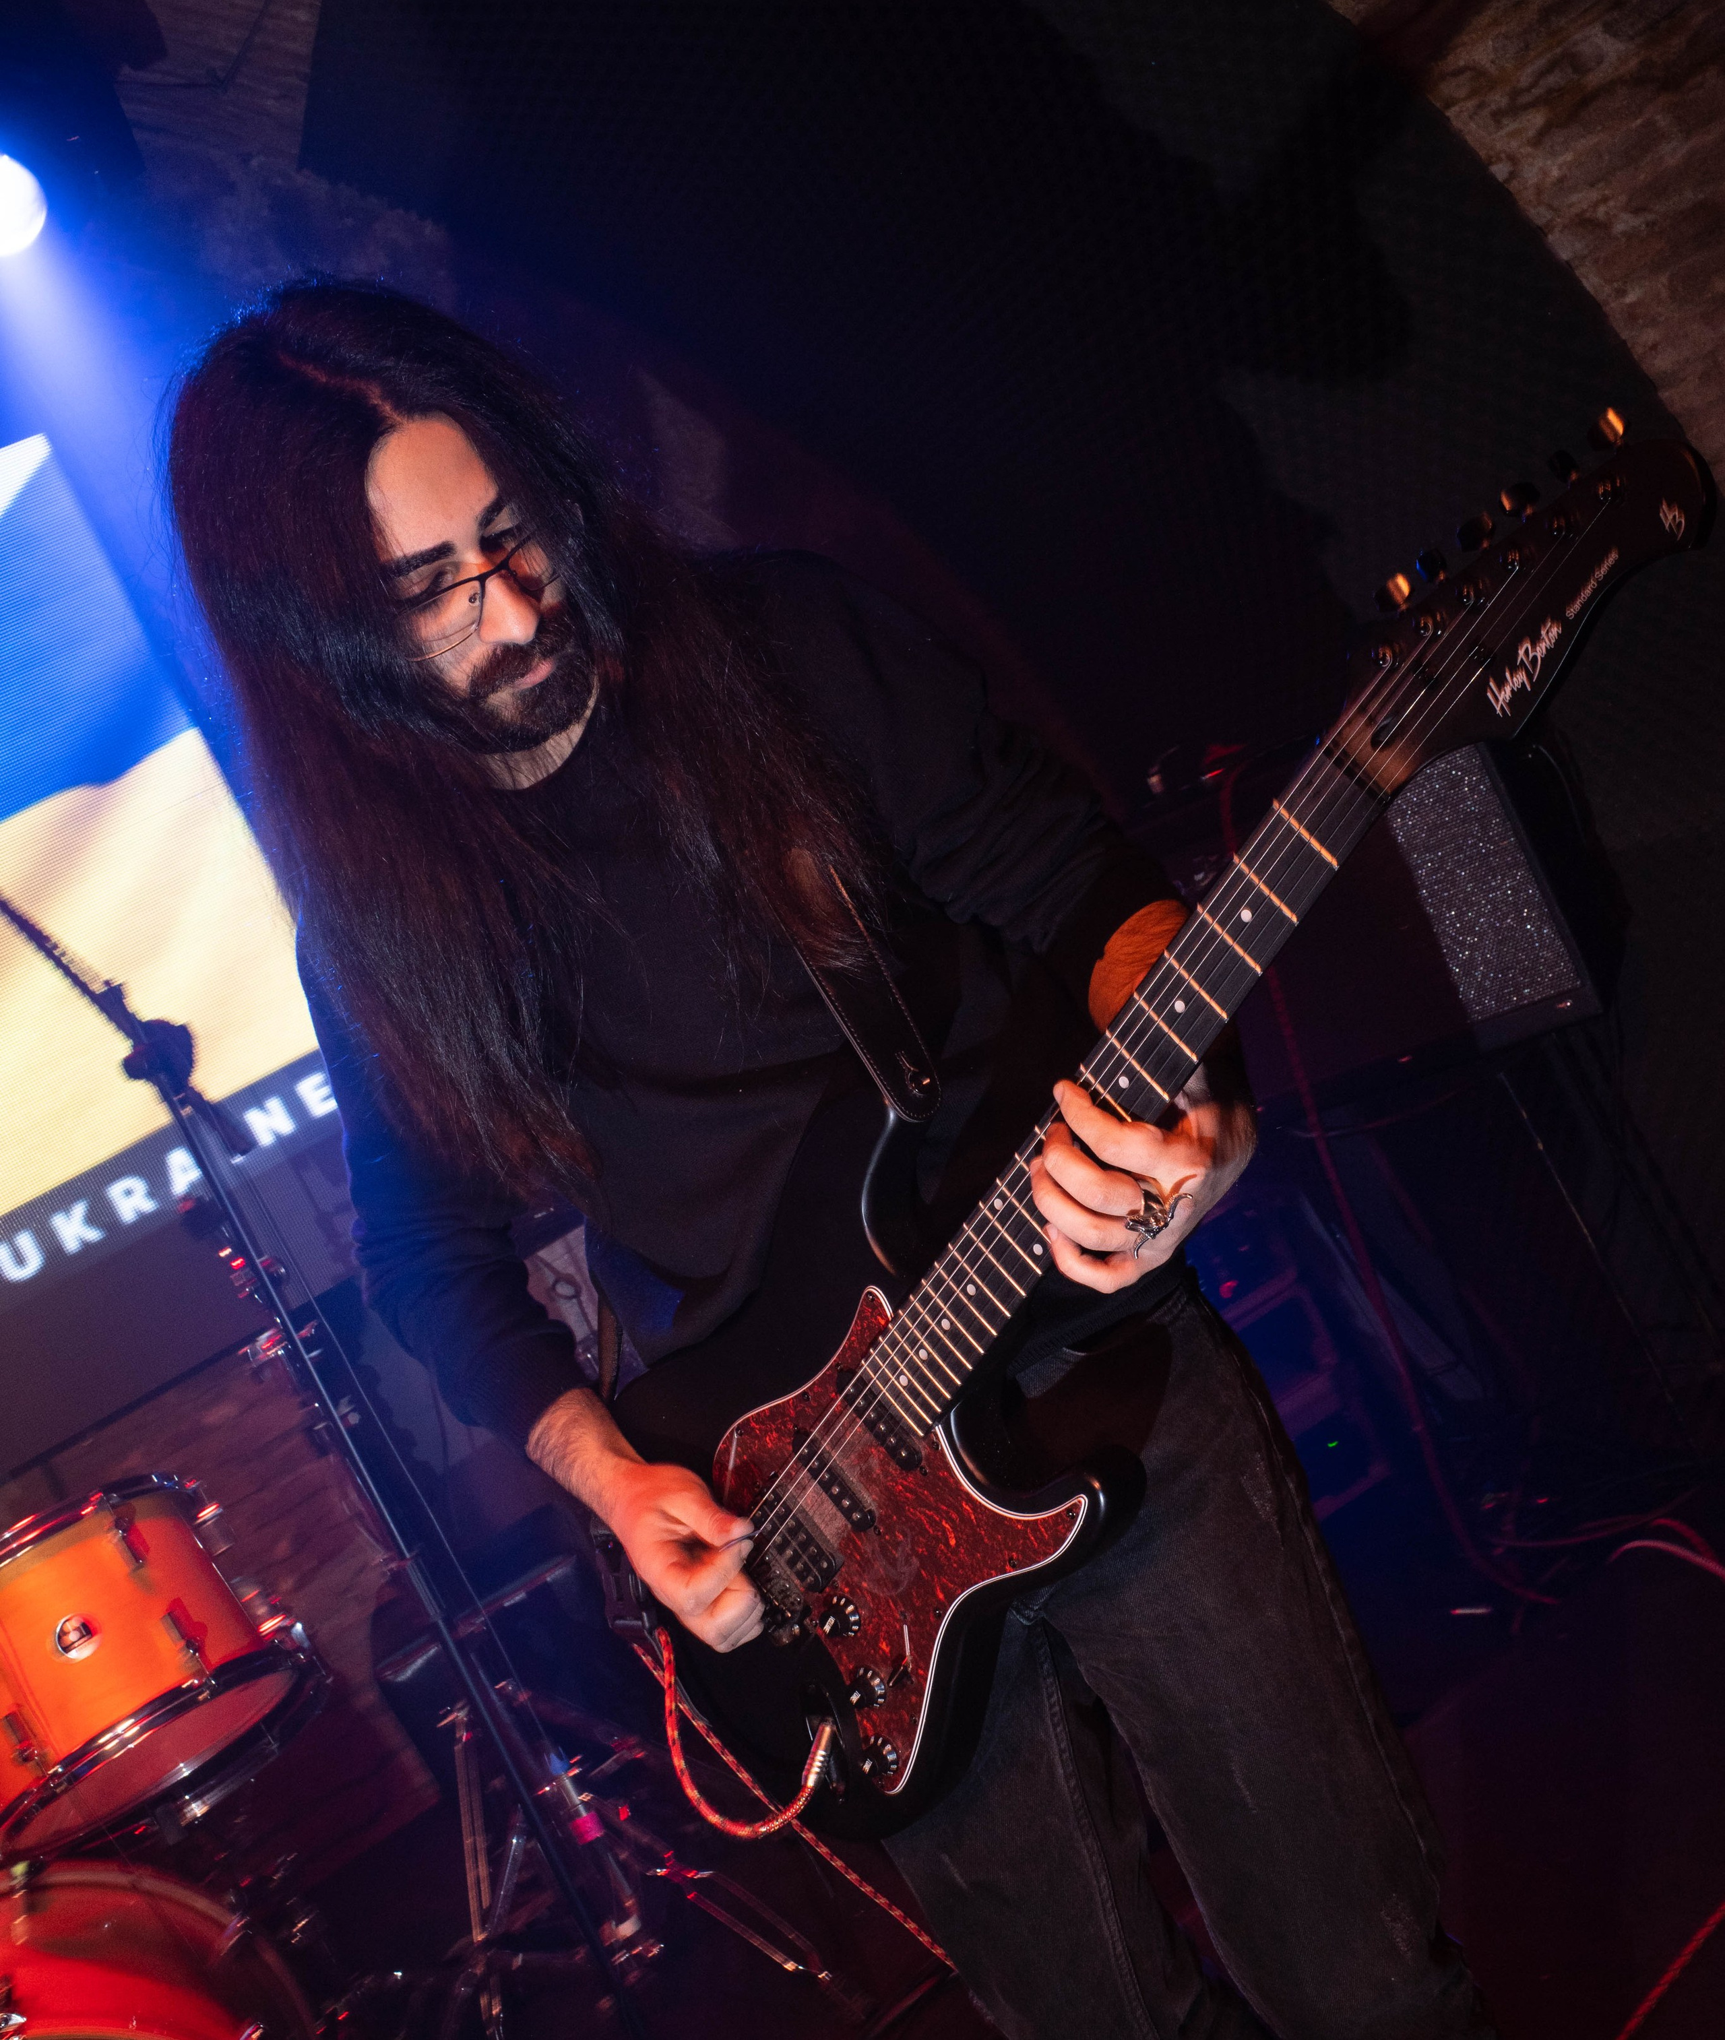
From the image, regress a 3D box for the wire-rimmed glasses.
[{"bbox_3d":[-0.255,-0.283,1.226,0.138,0.045,0.140,-33,45,-25],"label":"wire-rimmed glasses"}]

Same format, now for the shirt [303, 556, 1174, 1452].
[{"bbox_3d":[-0.075,0.043,1.345,0.630,0.610,0.355,-23,12,23],"label":"shirt"}]

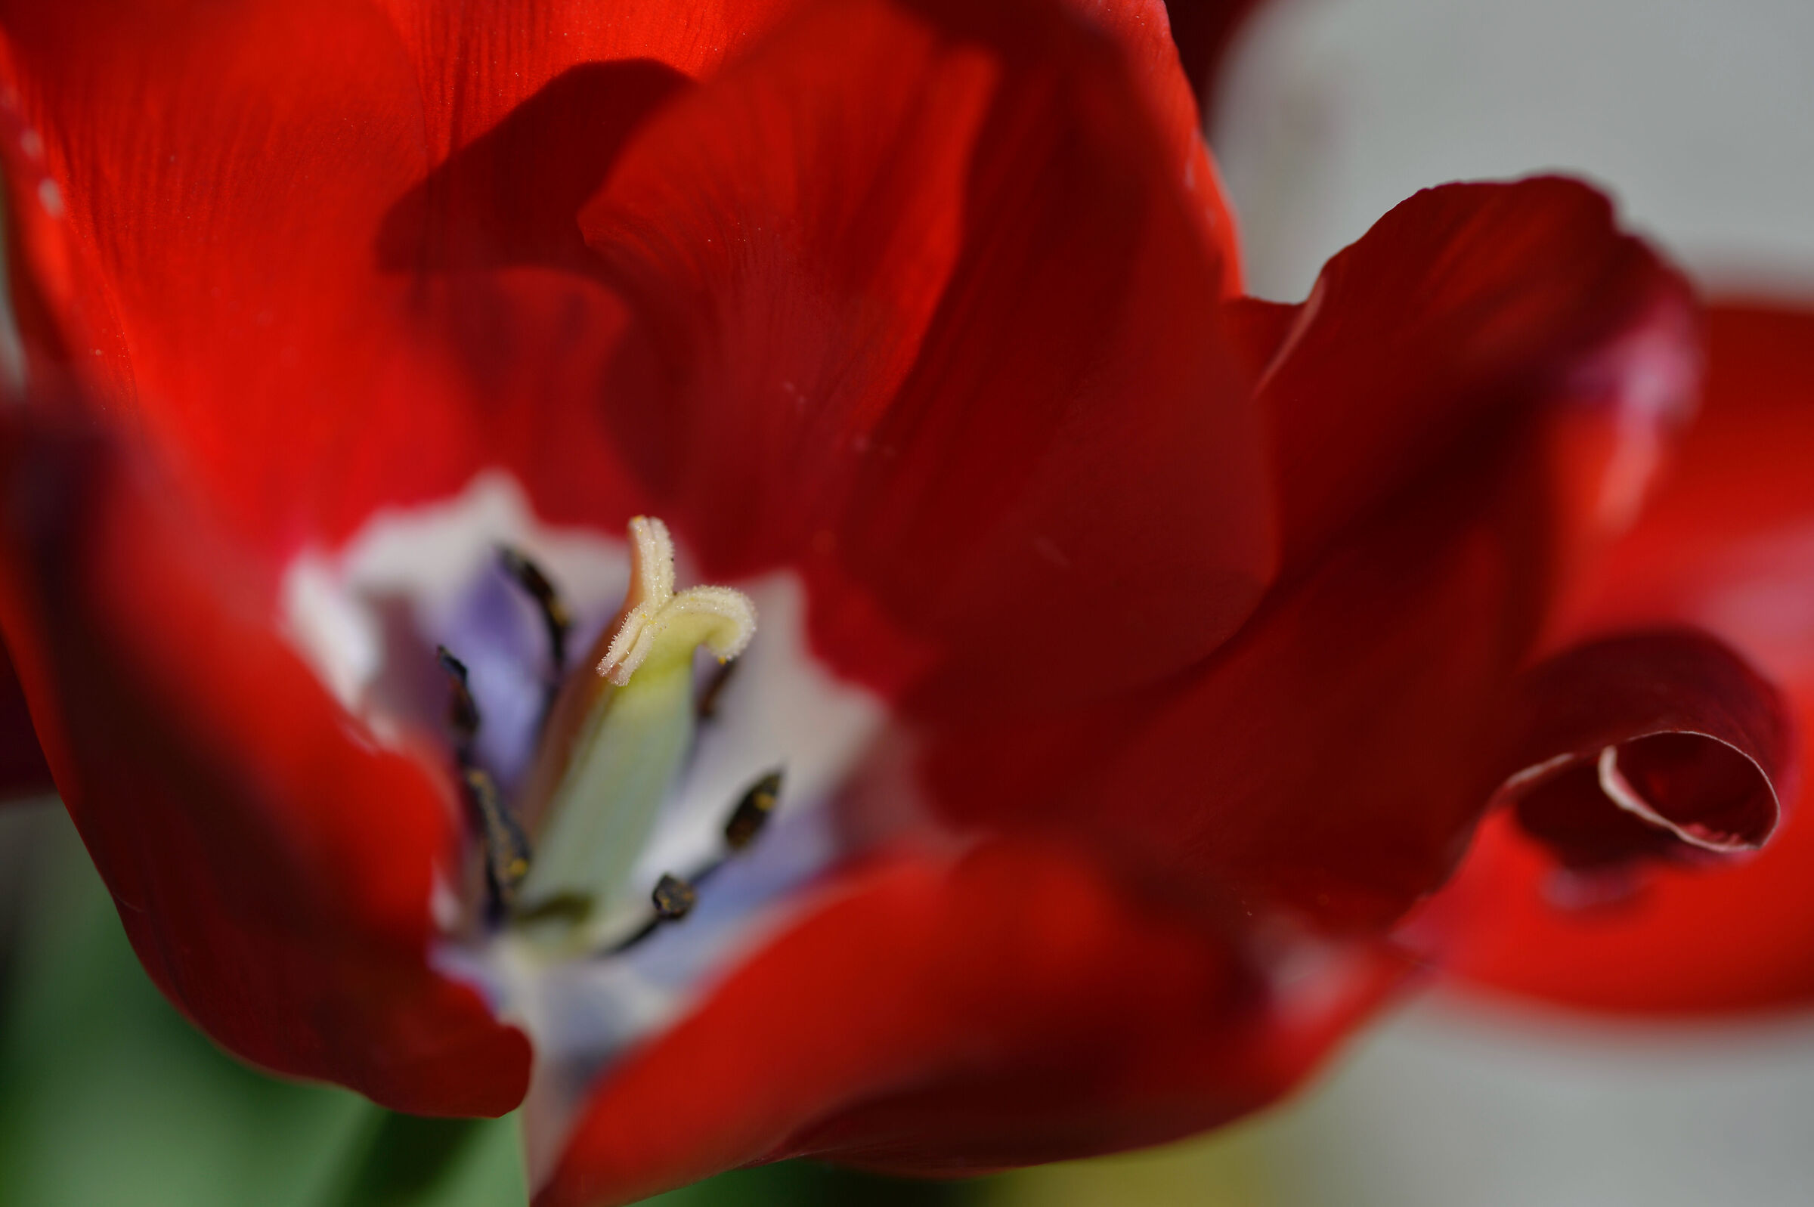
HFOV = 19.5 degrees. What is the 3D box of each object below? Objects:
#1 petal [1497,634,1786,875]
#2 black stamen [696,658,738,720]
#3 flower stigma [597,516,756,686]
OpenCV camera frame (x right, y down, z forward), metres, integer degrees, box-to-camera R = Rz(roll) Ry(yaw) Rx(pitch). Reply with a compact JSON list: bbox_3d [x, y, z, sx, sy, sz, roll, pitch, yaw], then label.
[{"bbox_3d":[0.045,0.009,0.322,0.018,0.011,0.012,-2,42,-5],"label":"petal"},{"bbox_3d":[-0.012,0.005,0.332,0.002,0.006,0.002,14,36,-11],"label":"black stamen"},{"bbox_3d":[-0.014,0.000,0.320,0.009,0.006,0.009,7,41,-6],"label":"flower stigma"}]

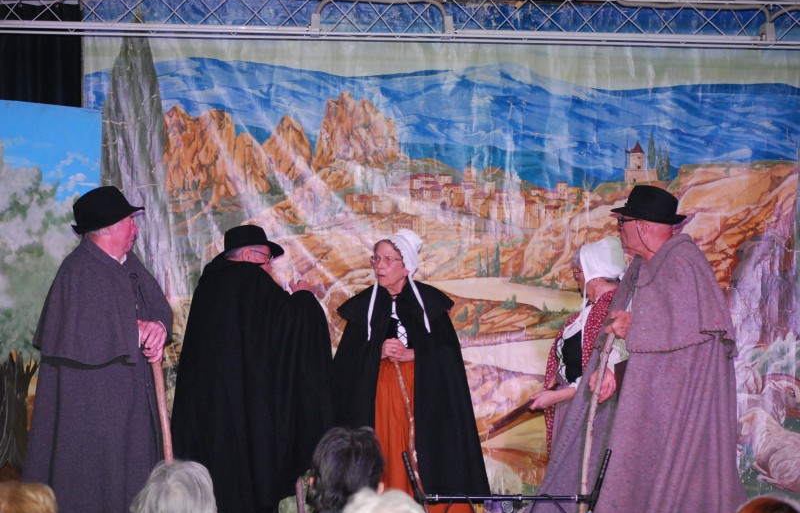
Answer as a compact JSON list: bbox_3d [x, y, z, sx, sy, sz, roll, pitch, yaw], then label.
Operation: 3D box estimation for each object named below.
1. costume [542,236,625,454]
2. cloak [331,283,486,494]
[{"bbox_3d":[0.871,0.667,10.300,0.450,1.520,0.500,0,0,-37],"label":"costume"},{"bbox_3d":[0.029,0.614,9.950,0.760,1.020,0.500,0,0,7],"label":"cloak"}]

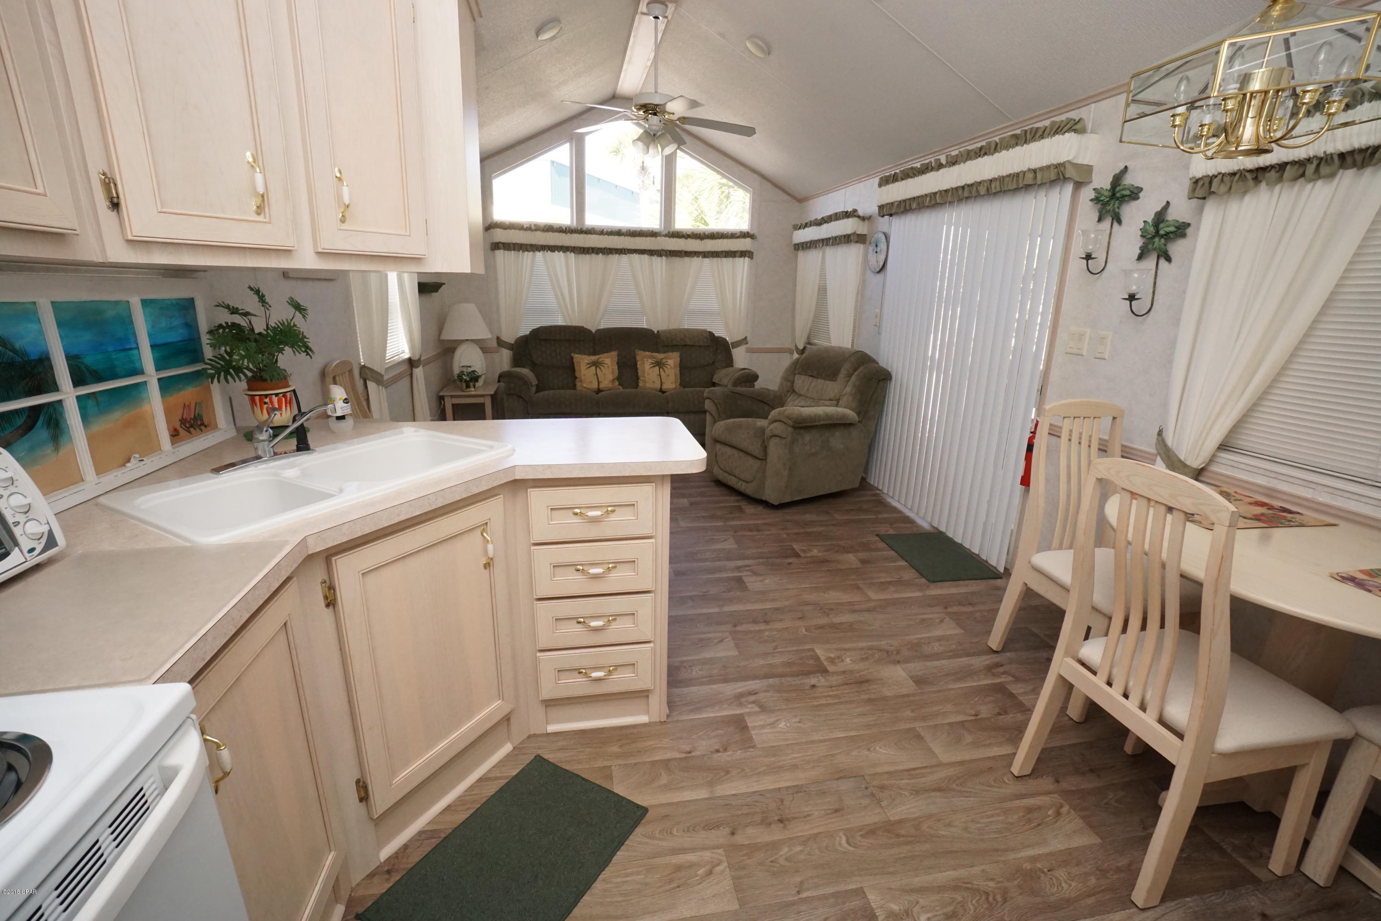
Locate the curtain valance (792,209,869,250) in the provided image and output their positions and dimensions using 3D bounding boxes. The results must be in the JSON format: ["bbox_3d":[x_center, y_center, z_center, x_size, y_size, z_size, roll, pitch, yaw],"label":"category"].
[{"bbox_3d":[1.172,-1.968,4.981,0.120,0.235,1.310,-2,17,-11],"label":"curtain valance"}]

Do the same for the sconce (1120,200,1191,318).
[{"bbox_3d":[1.716,-0.762,2.188,0.160,0.410,0.210,-1,17,-11],"label":"sconce"}]

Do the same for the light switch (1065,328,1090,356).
[{"bbox_3d":[1.731,-0.535,2.582,0.012,0.114,0.113,-1,17,-11],"label":"light switch"}]

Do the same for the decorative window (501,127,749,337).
[{"bbox_3d":[-0.568,-2.077,5.370,2.350,1.840,0.120,-2,17,-11],"label":"decorative window"}]

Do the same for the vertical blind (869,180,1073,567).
[{"bbox_3d":[1.519,-0.542,3.478,0.100,1.910,1.510,-2,17,-11],"label":"vertical blind"}]

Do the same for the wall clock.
[{"bbox_3d":[1.374,-1.532,4.229,0.040,0.290,0.290,-2,17,-11],"label":"wall clock"}]

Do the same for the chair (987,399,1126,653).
[{"bbox_3d":[1.517,0.330,2.086,0.450,1.040,0.530,-1,17,-9],"label":"chair"}]

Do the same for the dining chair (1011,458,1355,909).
[{"bbox_3d":[1.268,0.510,1.473,0.530,1.040,0.450,-2,17,-13],"label":"dining chair"}]

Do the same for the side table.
[{"bbox_3d":[-1.825,-0.351,4.861,0.390,0.520,0.550,-1,17,-11],"label":"side table"}]

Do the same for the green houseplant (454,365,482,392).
[{"bbox_3d":[-1.849,-0.682,4.787,0.210,0.200,0.190,-2,17,-11],"label":"green houseplant"}]

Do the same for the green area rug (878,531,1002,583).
[{"bbox_3d":[1.371,0.523,3.203,0.440,0.010,0.580,-1,17,-9],"label":"green area rug"}]

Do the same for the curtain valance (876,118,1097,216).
[{"bbox_3d":[1.517,-1.559,3.190,0.150,0.245,1.630,-1,17,-11],"label":"curtain valance"}]

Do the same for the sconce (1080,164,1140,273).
[{"bbox_3d":[1.690,-0.991,2.391,0.180,0.420,0.250,-2,17,-11],"label":"sconce"}]

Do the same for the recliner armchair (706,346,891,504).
[{"bbox_3d":[0.742,-0.307,4.237,0.980,1.020,0.900,-8,19,-30],"label":"recliner armchair"}]

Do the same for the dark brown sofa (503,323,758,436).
[{"bbox_3d":[-0.535,-0.619,5.158,2.180,1.030,0.960,-2,17,-11],"label":"dark brown sofa"}]

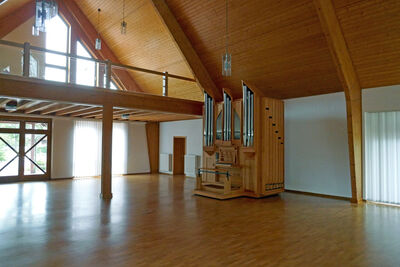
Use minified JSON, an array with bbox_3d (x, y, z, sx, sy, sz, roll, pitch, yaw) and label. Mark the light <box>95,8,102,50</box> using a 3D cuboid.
[{"bbox_3d":[-4.451,-4.547,12.237,0.245,1.785,0.245,2,-2,-42],"label":"light"}]

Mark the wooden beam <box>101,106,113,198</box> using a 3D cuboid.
[{"bbox_3d":[-2.860,0.582,8.543,0.228,2.835,0.227,2,-2,-42],"label":"wooden beam"}]

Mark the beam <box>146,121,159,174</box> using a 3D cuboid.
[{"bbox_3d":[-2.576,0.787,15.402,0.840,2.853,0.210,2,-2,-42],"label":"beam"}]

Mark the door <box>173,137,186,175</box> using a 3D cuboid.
[{"bbox_3d":[-1.055,1.177,14.452,0.105,2.030,1.085,2,-2,-42],"label":"door"}]

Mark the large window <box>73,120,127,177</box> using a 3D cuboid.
[{"bbox_3d":[-4.802,0.771,13.545,2.643,2.678,0.105,2,-2,-42],"label":"large window"}]

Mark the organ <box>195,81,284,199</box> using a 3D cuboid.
[{"bbox_3d":[1.155,0.154,9.889,2.818,3.815,2.573,2,-2,-42],"label":"organ"}]

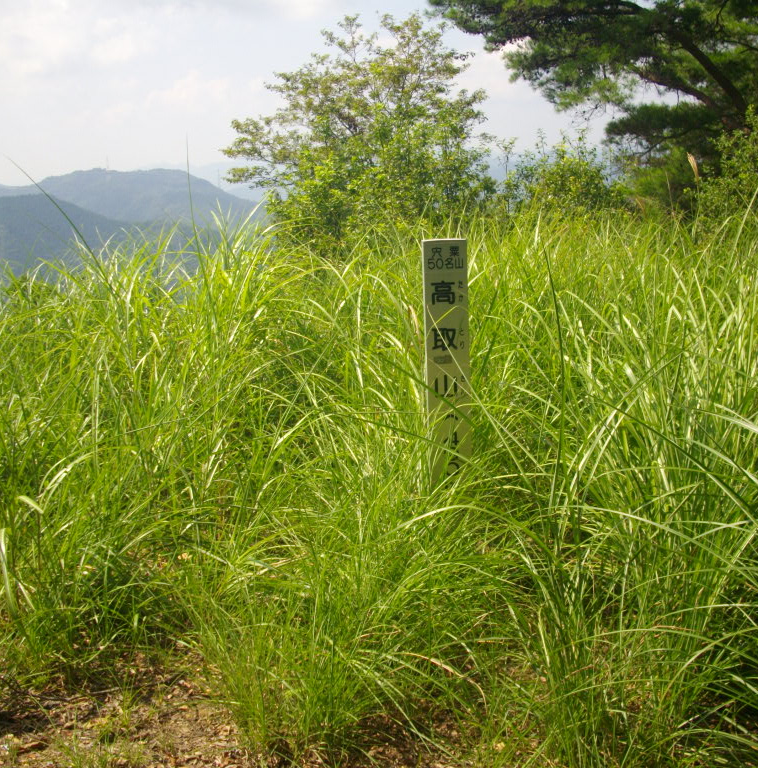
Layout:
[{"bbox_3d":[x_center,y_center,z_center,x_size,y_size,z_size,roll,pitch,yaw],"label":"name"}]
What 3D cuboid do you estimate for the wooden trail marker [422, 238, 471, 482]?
[{"bbox_3d":[0.208,0.136,3.199,0.120,1.100,0.120,-2,9,0],"label":"wooden trail marker"}]

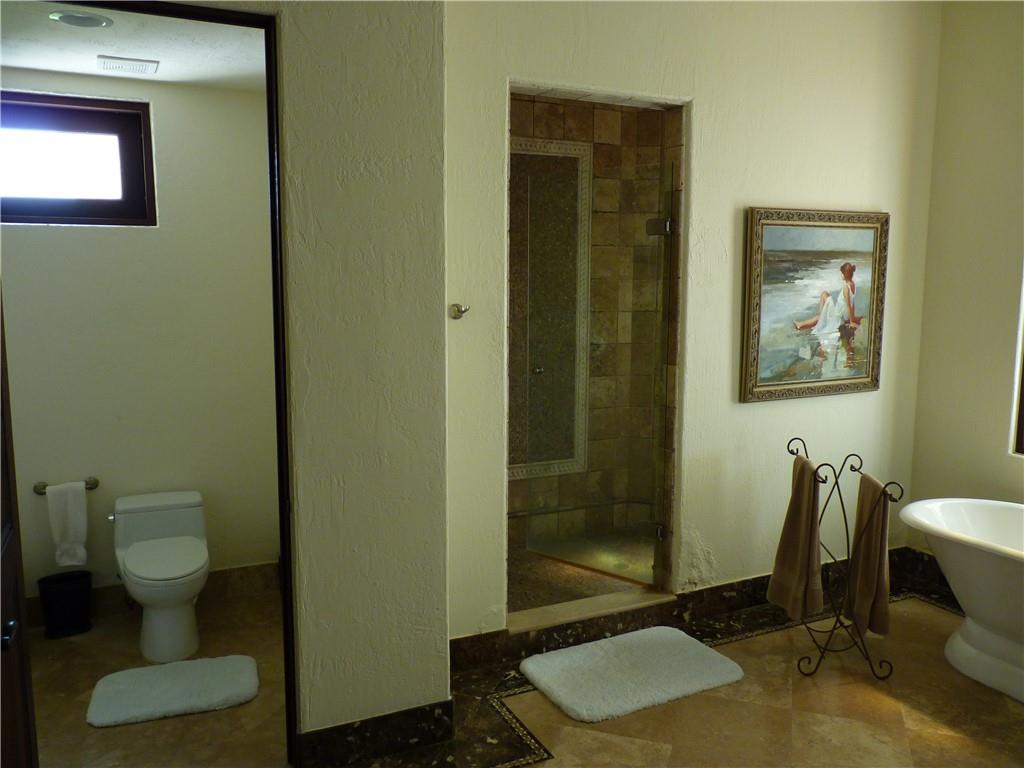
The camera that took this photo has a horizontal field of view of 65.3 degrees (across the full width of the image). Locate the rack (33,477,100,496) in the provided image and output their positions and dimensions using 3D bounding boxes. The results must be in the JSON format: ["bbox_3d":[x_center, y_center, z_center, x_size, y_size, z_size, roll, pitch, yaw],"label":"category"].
[{"bbox_3d":[-2.110,0.485,3.778,0.276,0.058,0.075,-3,8,-26],"label":"rack"}]

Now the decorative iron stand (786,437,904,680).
[{"bbox_3d":[1.429,0.745,3.553,0.383,0.926,0.533,1,7,7],"label":"decorative iron stand"}]

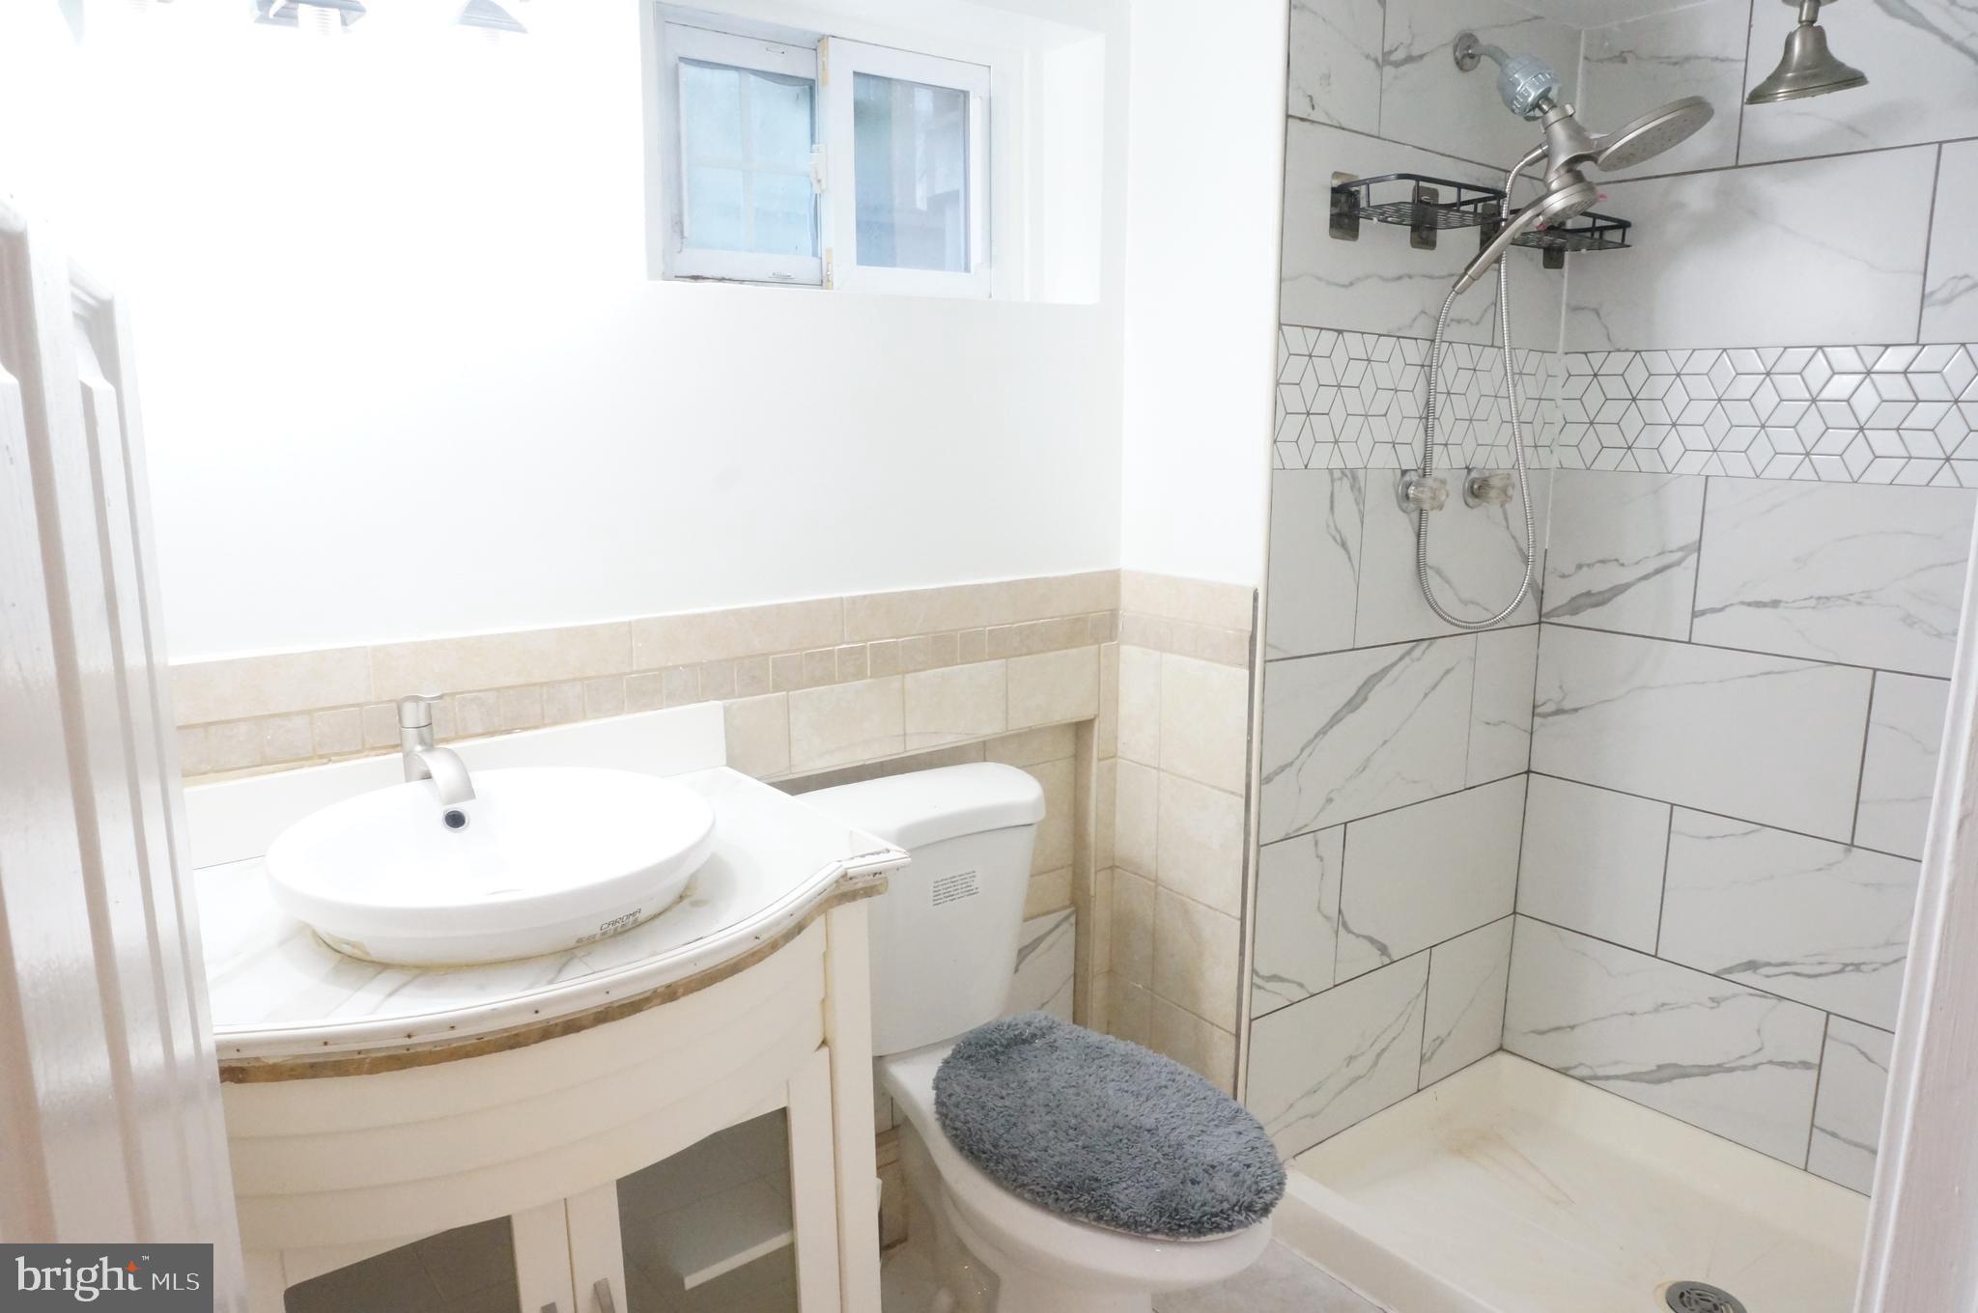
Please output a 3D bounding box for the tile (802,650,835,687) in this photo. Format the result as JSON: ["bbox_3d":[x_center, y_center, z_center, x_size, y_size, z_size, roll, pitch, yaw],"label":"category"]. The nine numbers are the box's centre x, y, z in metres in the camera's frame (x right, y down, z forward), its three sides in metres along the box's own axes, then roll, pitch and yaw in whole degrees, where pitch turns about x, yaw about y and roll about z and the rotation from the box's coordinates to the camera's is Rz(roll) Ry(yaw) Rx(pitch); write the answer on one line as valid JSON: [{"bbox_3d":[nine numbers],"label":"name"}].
[{"bbox_3d":[-0.252,0.016,1.943,0.056,0.051,0.010,-8,13,-38],"label":"tile"}]

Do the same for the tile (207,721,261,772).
[{"bbox_3d":[-0.846,0.098,1.477,0.051,0.052,0.010,-8,13,-38],"label":"tile"}]

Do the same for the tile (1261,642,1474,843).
[{"bbox_3d":[0.676,0.134,2.320,0.590,0.305,0.010,-8,13,-37],"label":"tile"}]

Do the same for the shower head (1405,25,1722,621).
[{"bbox_3d":[0.972,-0.516,2.168,0.384,1.000,0.409,-8,13,-38],"label":"shower head"}]

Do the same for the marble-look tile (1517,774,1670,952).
[{"bbox_3d":[1.189,0.405,2.598,0.010,0.302,0.287,-8,13,-38],"label":"marble-look tile"}]

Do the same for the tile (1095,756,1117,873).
[{"bbox_3d":[0.209,0.285,2.383,0.041,0.204,0.010,-8,14,-37],"label":"tile"}]

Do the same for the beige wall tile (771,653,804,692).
[{"bbox_3d":[-0.300,0.022,1.945,0.050,0.058,0.010,-8,14,-36],"label":"beige wall tile"}]

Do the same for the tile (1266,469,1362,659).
[{"bbox_3d":[0.531,-0.152,2.153,0.232,0.306,0.010,-8,13,-38],"label":"tile"}]

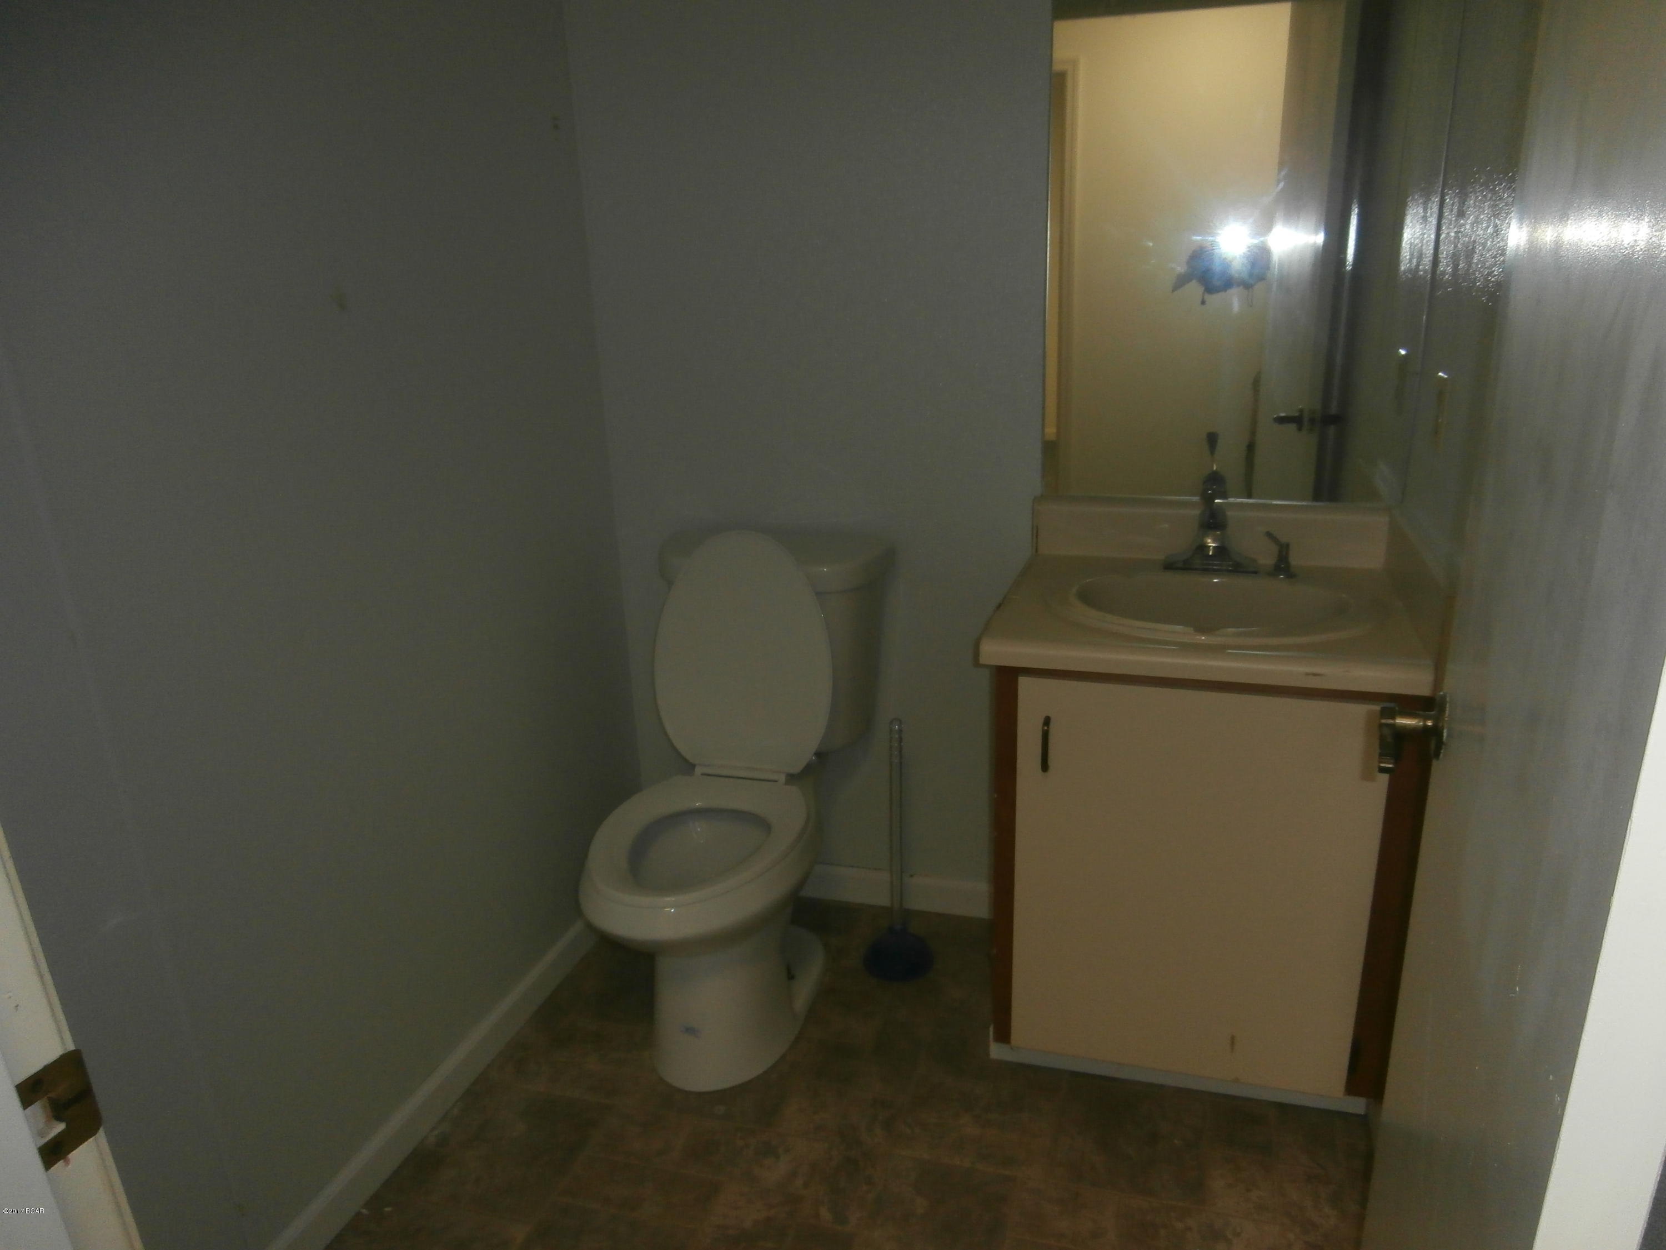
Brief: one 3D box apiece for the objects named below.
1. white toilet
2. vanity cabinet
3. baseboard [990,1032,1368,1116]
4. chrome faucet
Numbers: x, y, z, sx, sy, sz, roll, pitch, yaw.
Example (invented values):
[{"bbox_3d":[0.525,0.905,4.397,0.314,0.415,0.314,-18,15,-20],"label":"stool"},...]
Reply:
[{"bbox_3d":[-0.192,0.301,2.076,0.465,0.830,0.700,3,19,18],"label":"white toilet"},{"bbox_3d":[0.615,0.344,1.961,0.600,0.710,0.460,3,19,18],"label":"vanity cabinet"},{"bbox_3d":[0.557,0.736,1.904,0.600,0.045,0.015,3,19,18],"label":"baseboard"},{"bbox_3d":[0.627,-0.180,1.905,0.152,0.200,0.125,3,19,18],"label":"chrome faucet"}]

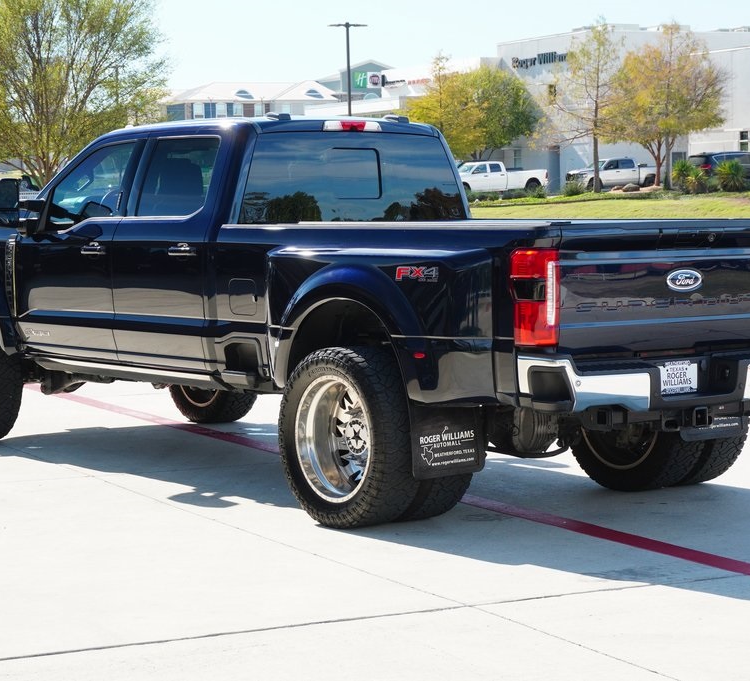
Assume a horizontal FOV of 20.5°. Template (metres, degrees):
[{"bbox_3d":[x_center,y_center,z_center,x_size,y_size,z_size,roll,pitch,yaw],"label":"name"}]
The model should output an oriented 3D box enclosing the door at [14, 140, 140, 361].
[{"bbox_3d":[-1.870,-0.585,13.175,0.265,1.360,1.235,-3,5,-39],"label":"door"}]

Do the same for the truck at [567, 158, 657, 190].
[{"bbox_3d":[14.347,-9.841,123.000,6.000,1.970,2.050,-2,4,-21],"label":"truck"}]

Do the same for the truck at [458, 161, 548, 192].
[{"bbox_3d":[6.740,-9.263,119.000,6.500,2.000,2.020,-2,4,-17],"label":"truck"}]

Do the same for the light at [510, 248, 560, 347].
[{"bbox_3d":[0.772,-0.205,9.879,0.155,0.465,0.200,-3,5,-39],"label":"light"}]

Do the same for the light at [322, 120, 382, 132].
[{"bbox_3d":[-0.146,-1.254,12.161,0.430,0.060,0.060,-3,5,-38],"label":"light"}]

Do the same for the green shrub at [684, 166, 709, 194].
[{"bbox_3d":[12.087,-6.015,78.000,0.970,1.060,0.970,0,4,0],"label":"green shrub"}]

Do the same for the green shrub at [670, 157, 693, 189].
[{"bbox_3d":[16.924,-9.094,114.000,1.300,1.750,1.300,-1,4,0],"label":"green shrub"}]

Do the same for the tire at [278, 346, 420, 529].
[{"bbox_3d":[-0.120,0.485,10.369,0.290,0.890,0.890,-3,5,-38],"label":"tire"}]

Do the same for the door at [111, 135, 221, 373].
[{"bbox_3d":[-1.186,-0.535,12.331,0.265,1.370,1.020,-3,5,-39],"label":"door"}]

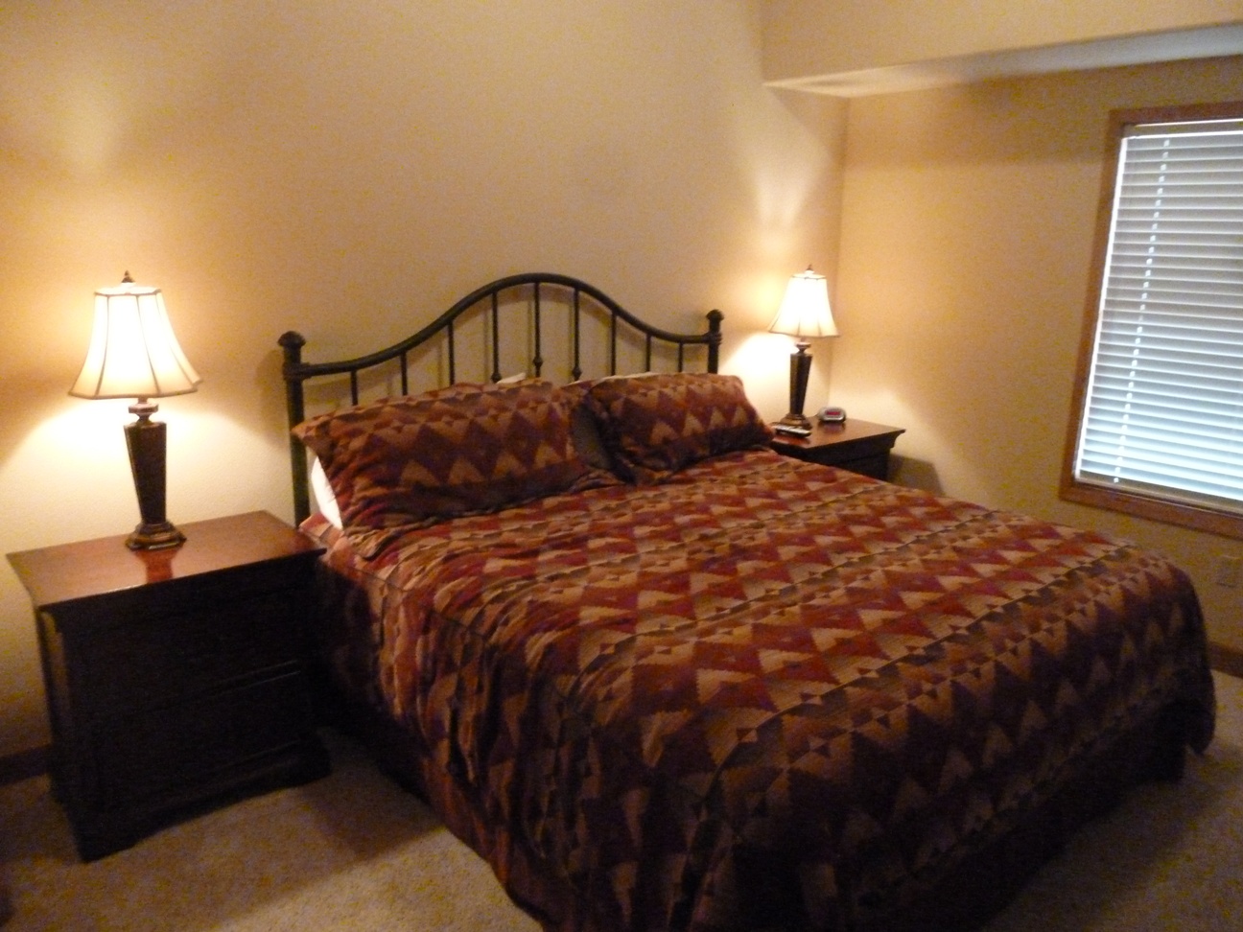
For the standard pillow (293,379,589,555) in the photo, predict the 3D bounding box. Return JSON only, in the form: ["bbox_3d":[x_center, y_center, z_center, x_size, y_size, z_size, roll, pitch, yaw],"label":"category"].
[{"bbox_3d":[-0.533,-0.034,3.022,0.970,0.470,0.190,-11,-13,-39],"label":"standard pillow"}]

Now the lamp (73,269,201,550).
[{"bbox_3d":[-1.348,-0.154,2.526,0.355,0.757,0.355,-11,18,-39],"label":"lamp"}]

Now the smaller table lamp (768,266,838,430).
[{"bbox_3d":[0.887,-0.582,4.377,0.355,0.757,0.355,1,14,0],"label":"smaller table lamp"}]

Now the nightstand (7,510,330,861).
[{"bbox_3d":[-1.270,0.587,2.599,0.699,0.714,0.499,-11,18,-39],"label":"nightstand"}]

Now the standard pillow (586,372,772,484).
[{"bbox_3d":[0.269,-0.180,3.701,0.930,0.450,0.190,-11,-13,-39],"label":"standard pillow"}]

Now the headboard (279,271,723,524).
[{"bbox_3d":[-0.314,-0.027,3.575,1.985,1.461,0.085,-11,18,-39],"label":"headboard"}]

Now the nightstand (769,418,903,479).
[{"bbox_3d":[0.926,0.175,4.380,0.699,0.714,0.499,-11,18,-39],"label":"nightstand"}]

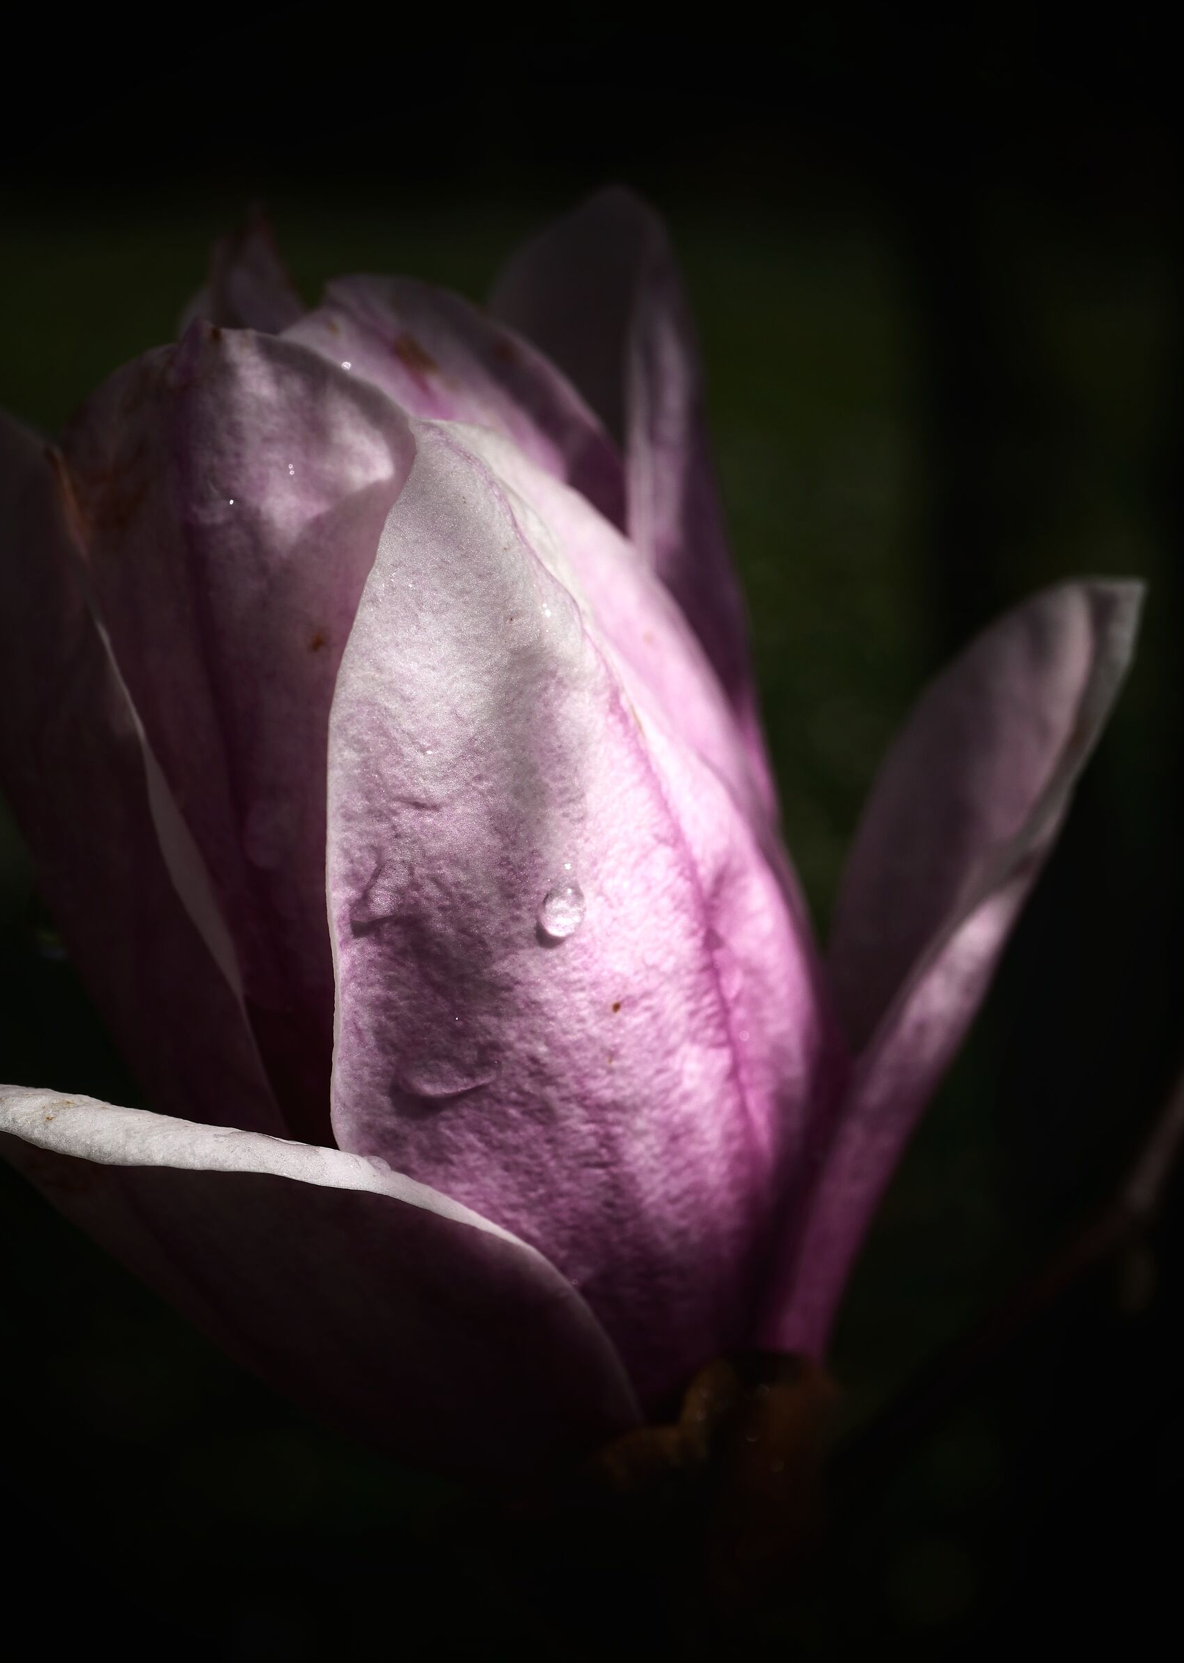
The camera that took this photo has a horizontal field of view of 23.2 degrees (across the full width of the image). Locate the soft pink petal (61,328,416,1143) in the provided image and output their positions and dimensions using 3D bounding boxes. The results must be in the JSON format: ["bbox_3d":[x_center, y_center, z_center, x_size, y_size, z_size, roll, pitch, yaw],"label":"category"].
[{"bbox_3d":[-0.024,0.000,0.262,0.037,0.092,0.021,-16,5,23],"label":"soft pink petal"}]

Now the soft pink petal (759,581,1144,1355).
[{"bbox_3d":[0.031,0.011,0.270,0.016,0.082,0.028,26,-7,-7],"label":"soft pink petal"}]

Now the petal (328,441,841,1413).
[{"bbox_3d":[-0.003,0.007,0.250,0.039,0.086,0.022,-17,9,-14],"label":"petal"}]

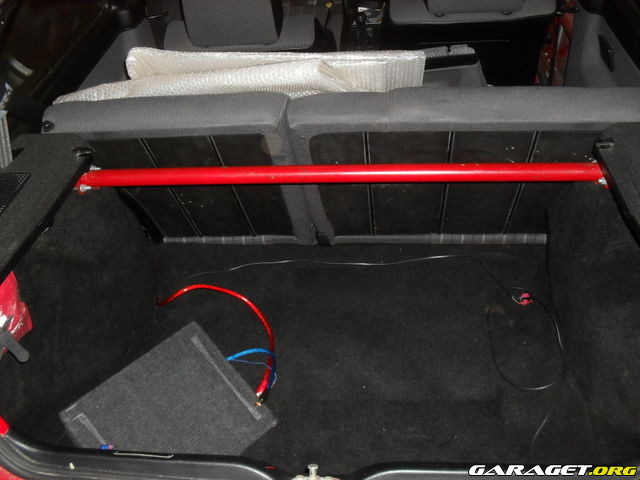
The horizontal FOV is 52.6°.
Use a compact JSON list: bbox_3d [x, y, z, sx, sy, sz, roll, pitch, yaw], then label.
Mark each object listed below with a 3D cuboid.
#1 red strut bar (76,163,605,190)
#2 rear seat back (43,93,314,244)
[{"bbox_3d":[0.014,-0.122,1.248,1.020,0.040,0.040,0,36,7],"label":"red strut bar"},{"bbox_3d":[-0.272,-0.164,1.499,0.510,0.525,0.130,0,63,7],"label":"rear seat back"}]

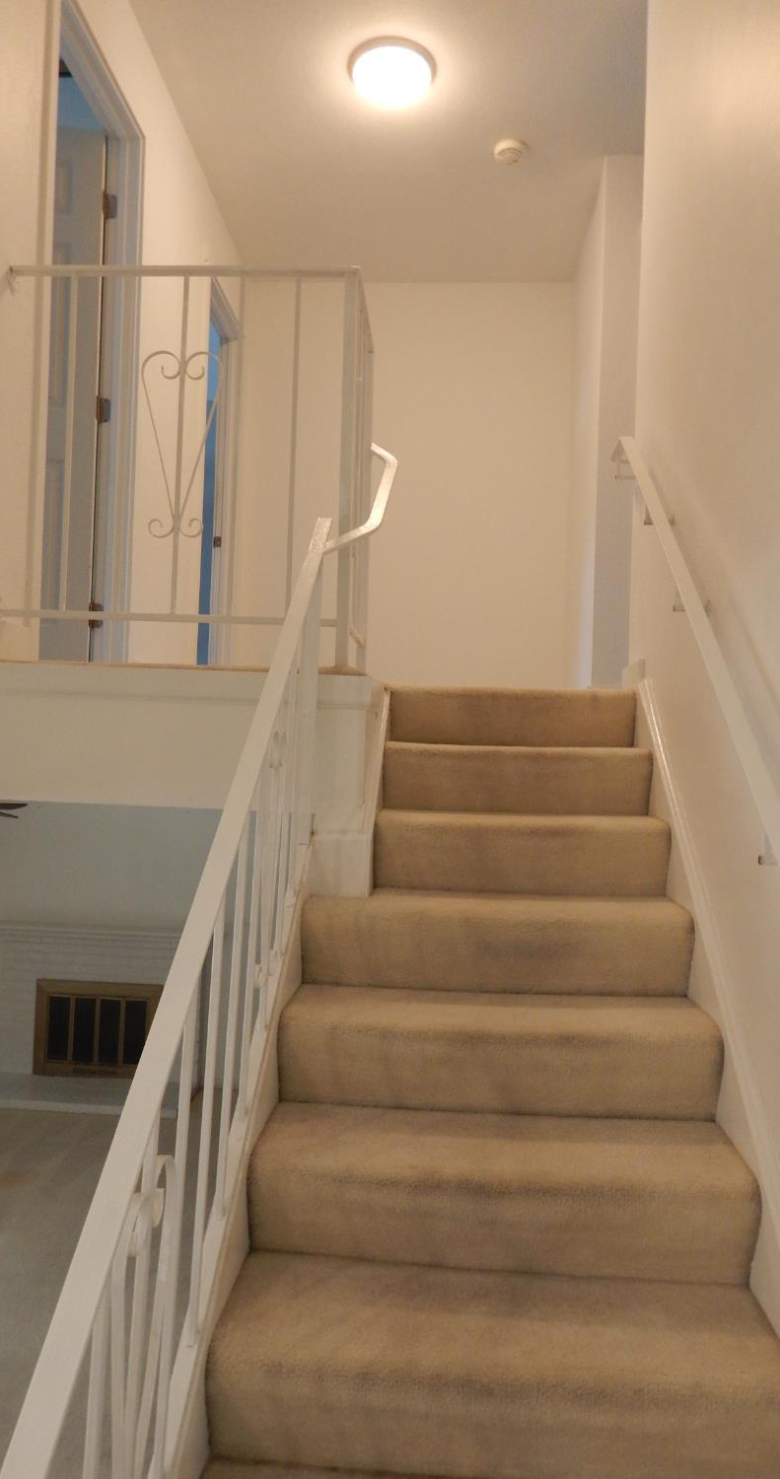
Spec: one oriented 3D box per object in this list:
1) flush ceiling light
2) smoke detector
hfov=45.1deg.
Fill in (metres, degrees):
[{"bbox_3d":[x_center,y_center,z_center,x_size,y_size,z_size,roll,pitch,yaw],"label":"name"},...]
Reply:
[{"bbox_3d":[0.007,-2.535,3.622,0.338,0.094,0.338,2,-1,4],"label":"flush ceiling light"},{"bbox_3d":[0.521,-2.541,4.081,0.134,0.040,0.134,2,-1,4],"label":"smoke detector"}]

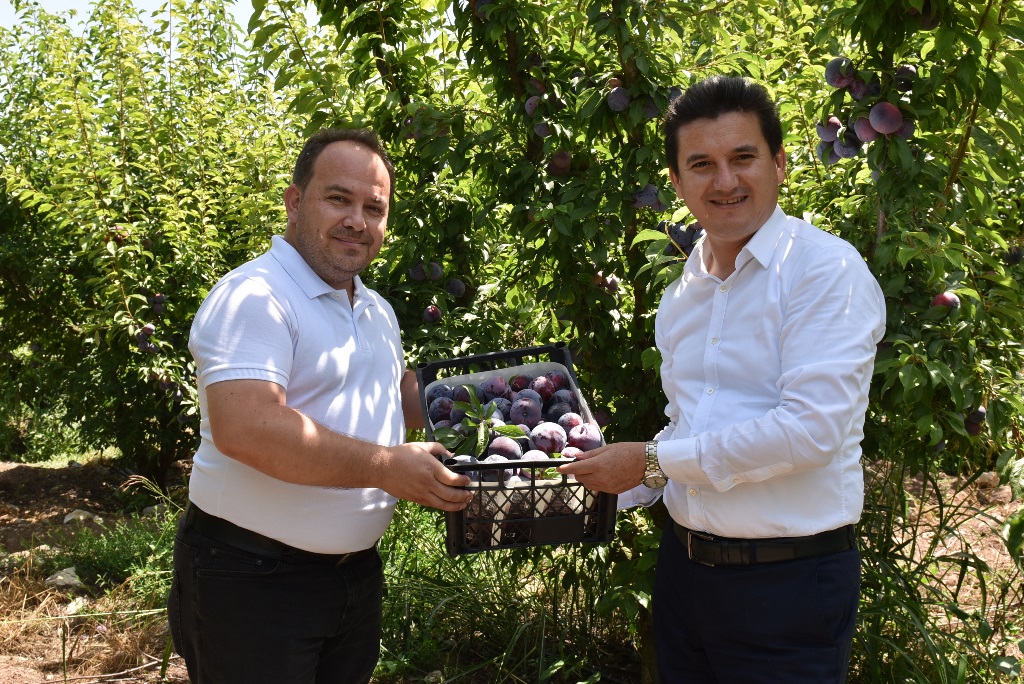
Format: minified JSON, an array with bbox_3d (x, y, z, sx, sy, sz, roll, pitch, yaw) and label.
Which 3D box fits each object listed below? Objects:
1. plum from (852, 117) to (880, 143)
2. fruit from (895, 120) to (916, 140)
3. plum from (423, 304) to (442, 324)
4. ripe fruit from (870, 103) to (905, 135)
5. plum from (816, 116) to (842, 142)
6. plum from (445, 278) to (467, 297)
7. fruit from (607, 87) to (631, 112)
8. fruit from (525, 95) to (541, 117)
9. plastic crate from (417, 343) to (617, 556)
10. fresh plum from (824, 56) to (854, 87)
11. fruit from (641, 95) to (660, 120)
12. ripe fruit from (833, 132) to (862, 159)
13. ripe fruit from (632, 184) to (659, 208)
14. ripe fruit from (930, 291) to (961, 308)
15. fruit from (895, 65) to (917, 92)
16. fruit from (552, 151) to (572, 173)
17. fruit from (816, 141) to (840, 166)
[{"bbox_3d":[0.709,-0.425,2.050,0.053,0.053,0.053,0,3,0],"label":"plum"},{"bbox_3d":[0.734,-0.397,1.920,0.049,0.048,0.049,0,8,0],"label":"fruit"},{"bbox_3d":[-0.219,-0.077,2.820,0.052,0.051,0.052,0,8,0],"label":"plum"},{"bbox_3d":[0.705,-0.421,1.930,0.061,0.061,0.061,0,3,0],"label":"ripe fruit"},{"bbox_3d":[0.645,-0.431,2.080,0.053,0.053,0.053,0,3,0],"label":"plum"},{"bbox_3d":[-0.153,-0.148,2.780,0.053,0.052,0.053,0,8,0],"label":"plum"},{"bbox_3d":[0.245,-0.556,2.350,0.054,0.053,0.054,0,8,0],"label":"fruit"},{"bbox_3d":[0.056,-0.590,2.570,0.053,0.053,0.053,0,3,0],"label":"fruit"},{"bbox_3d":[0.000,0.172,1.730,0.264,0.165,0.354,-4,27,-10],"label":"plastic crate"},{"bbox_3d":[0.633,-0.522,1.980,0.058,0.058,0.058,0,3,0],"label":"fresh plum"},{"bbox_3d":[0.327,-0.554,2.420,0.055,0.055,0.055,0,3,0],"label":"fruit"},{"bbox_3d":[0.619,-0.362,1.890,0.051,0.050,0.051,0,8,0],"label":"ripe fruit"},{"bbox_3d":[0.294,-0.321,2.250,0.054,0.053,0.054,0,8,0],"label":"ripe fruit"},{"bbox_3d":[0.804,-0.068,1.900,0.054,0.053,0.054,0,8,0],"label":"ripe fruit"},{"bbox_3d":[0.761,-0.509,1.980,0.049,0.049,0.049,0,8,0],"label":"fruit"},{"bbox_3d":[0.123,-0.449,2.550,0.053,0.053,0.053,0,3,0],"label":"fruit"},{"bbox_3d":[0.657,-0.394,2.120,0.053,0.053,0.053,0,3,0],"label":"fruit"}]

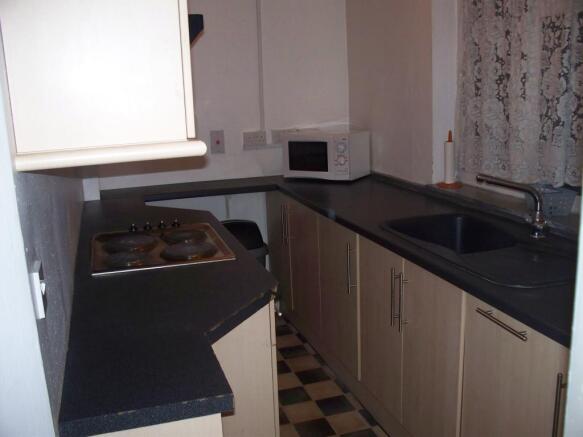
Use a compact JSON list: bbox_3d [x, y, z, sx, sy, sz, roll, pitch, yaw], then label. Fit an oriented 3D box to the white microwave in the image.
[{"bbox_3d":[0.226,-0.401,3.829,0.460,0.266,0.305,5,14,29],"label":"white microwave"}]

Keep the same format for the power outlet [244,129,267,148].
[{"bbox_3d":[-0.234,-0.510,3.890,0.146,0.090,0.026,-6,13,-17],"label":"power outlet"}]

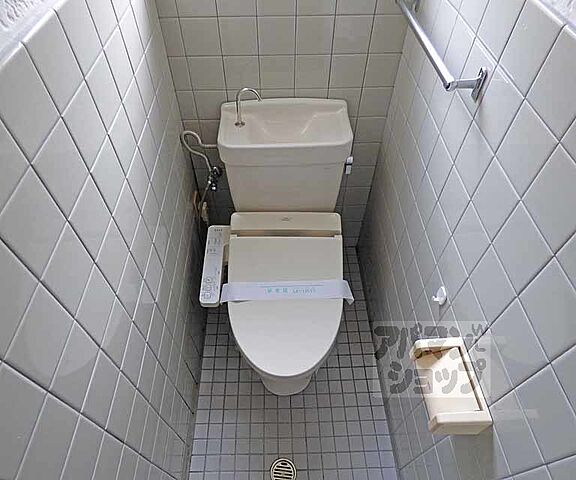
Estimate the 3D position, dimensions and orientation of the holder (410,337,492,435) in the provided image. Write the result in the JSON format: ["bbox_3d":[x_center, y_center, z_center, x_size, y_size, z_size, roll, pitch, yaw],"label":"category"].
[{"bbox_3d":[0.323,0.292,0.702,0.100,0.070,0.168,-1,52,-1],"label":"holder"}]

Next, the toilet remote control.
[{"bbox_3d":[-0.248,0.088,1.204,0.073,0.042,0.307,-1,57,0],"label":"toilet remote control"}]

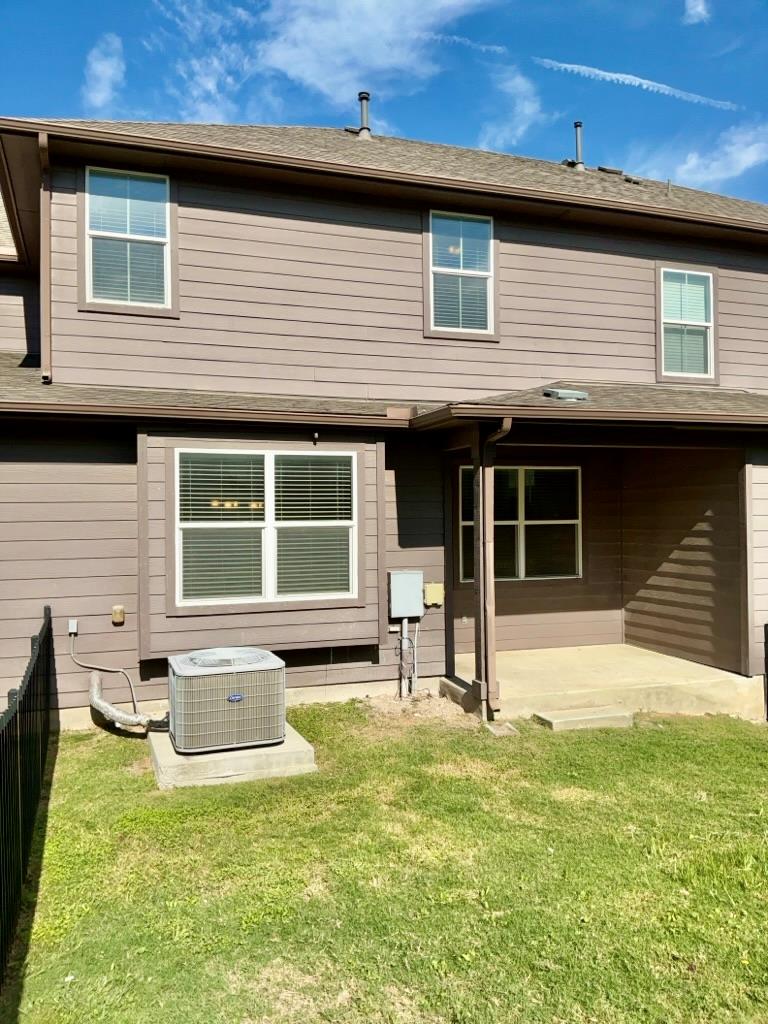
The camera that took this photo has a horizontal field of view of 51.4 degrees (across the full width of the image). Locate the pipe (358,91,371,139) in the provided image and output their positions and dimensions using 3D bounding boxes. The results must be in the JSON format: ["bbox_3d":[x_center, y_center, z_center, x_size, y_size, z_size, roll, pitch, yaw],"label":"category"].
[{"bbox_3d":[-0.338,-6.879,13.865,0.185,0.820,0.185,0,-1,-19],"label":"pipe"}]

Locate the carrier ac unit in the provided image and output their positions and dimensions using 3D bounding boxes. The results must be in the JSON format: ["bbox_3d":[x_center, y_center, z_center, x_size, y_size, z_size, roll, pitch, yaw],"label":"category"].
[{"bbox_3d":[-1.347,1.556,6.770,0.875,0.670,0.860,0,-1,-19],"label":"carrier ac unit"}]

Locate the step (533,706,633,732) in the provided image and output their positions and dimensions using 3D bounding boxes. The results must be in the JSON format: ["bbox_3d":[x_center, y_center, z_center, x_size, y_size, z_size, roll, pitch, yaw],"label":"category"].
[{"bbox_3d":[1.987,2.072,7.953,0.910,0.113,0.360,0,-1,-19],"label":"step"}]

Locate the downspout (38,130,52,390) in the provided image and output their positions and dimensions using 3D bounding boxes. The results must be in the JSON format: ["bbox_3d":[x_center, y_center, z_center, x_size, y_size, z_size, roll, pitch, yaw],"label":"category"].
[{"bbox_3d":[-3.569,-2.636,8.403,0.100,2.500,0.480,0,-1,-19],"label":"downspout"}]

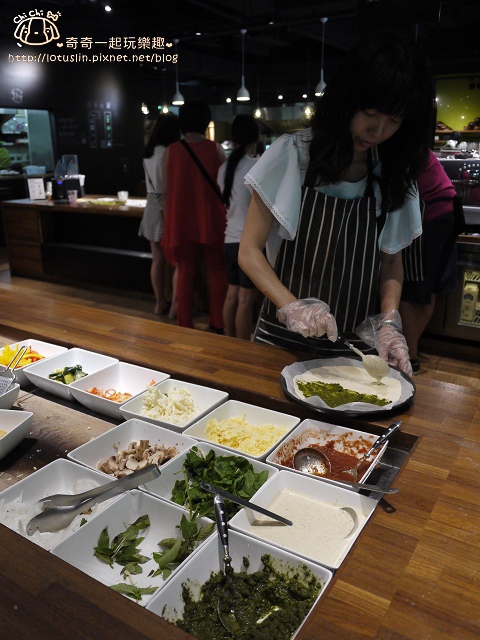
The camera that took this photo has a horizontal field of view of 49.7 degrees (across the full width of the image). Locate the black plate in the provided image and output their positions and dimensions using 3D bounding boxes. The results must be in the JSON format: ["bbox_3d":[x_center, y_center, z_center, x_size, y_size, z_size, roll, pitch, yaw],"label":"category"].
[{"bbox_3d":[0.242,0.153,1.190,0.312,0.028,0.312,-1,17,0],"label":"black plate"}]

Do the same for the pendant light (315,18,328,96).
[{"bbox_3d":[0.949,-3.020,5.974,0.172,0.814,0.172,-1,17,0],"label":"pendant light"}]

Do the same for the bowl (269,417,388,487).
[{"bbox_3d":[0.163,0.265,0.940,0.168,0.067,0.168,10,20,30],"label":"bowl"}]

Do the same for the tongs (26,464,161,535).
[{"bbox_3d":[-0.232,0.280,0.832,0.212,0.040,0.065,-18,19,-4],"label":"tongs"}]

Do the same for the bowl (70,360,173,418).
[{"bbox_3d":[-0.283,0.178,1.238,0.168,0.067,0.168,10,20,30],"label":"bowl"}]

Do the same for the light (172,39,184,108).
[{"bbox_3d":[-0.899,-3.565,7.475,0.176,0.882,0.176,0,17,0],"label":"light"}]

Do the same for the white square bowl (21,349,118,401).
[{"bbox_3d":[-0.428,0.148,1.333,0.168,0.067,0.168,10,20,30],"label":"white square bowl"}]

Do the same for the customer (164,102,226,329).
[{"bbox_3d":[-0.314,-0.725,3.827,0.480,1.650,0.300,1,18,5],"label":"customer"}]

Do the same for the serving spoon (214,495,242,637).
[{"bbox_3d":[-0.020,0.336,0.740,0.042,0.032,0.213,-3,32,-8],"label":"serving spoon"}]

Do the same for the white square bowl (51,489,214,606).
[{"bbox_3d":[-0.151,0.355,0.781,0.183,0.060,0.177,10,20,30],"label":"white square bowl"}]

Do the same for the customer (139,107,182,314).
[{"bbox_3d":[-0.616,-0.824,4.224,0.400,1.610,0.290,5,18,18],"label":"customer"}]

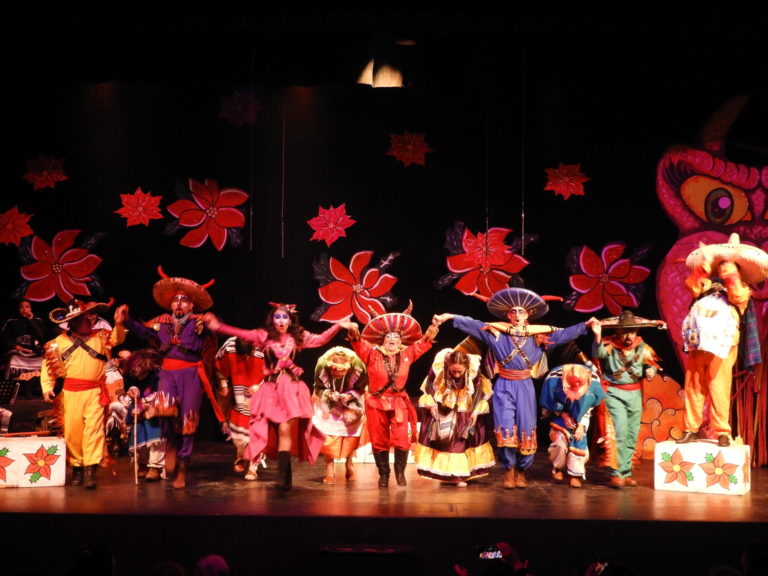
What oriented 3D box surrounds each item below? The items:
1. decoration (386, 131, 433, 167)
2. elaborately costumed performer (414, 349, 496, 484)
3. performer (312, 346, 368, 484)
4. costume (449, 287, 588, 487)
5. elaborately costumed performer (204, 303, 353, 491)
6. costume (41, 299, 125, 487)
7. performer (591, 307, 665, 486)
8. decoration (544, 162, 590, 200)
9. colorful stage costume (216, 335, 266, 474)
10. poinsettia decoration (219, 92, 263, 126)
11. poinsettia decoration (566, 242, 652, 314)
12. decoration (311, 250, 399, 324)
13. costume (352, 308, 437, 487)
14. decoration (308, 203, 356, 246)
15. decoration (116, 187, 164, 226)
[{"bbox_3d":[0.309,-1.692,14.800,0.558,0.437,0.050,0,-2,2],"label":"decoration"},{"bbox_3d":[0.649,1.201,11.400,0.759,1.297,0.750,0,-2,2],"label":"elaborately costumed performer"},{"bbox_3d":[-0.430,1.256,12.150,0.570,1.352,0.620,0,-4,-2],"label":"performer"},{"bbox_3d":[1.281,0.951,11.800,1.364,1.922,0.580,0,-4,2],"label":"costume"},{"bbox_3d":[-0.960,0.987,11.100,1.334,1.695,0.650,0,-2,2],"label":"elaborately costumed performer"},{"bbox_3d":[-2.879,0.992,11.700,0.770,1.776,0.580,0,-4,0],"label":"costume"},{"bbox_3d":[2.382,1.069,11.950,0.665,1.697,0.550,0,-4,11],"label":"performer"},{"bbox_3d":[2.211,-1.283,14.700,0.554,0.458,0.050,0,-2,2],"label":"decoration"},{"bbox_3d":[-1.428,1.192,12.250,0.560,1.414,0.600,0,-4,3],"label":"colorful stage costume"},{"bbox_3d":[-1.728,-2.177,14.800,0.558,0.437,0.050,0,-2,2],"label":"poinsettia decoration"},{"bbox_3d":[2.928,-0.125,16.000,1.104,0.937,0.080,0,-4,2],"label":"poinsettia decoration"},{"bbox_3d":[-0.363,0.000,15.000,1.082,0.922,0.060,0,-2,2],"label":"decoration"},{"bbox_3d":[0.109,1.038,11.800,0.837,1.715,0.550,0,-4,2],"label":"costume"},{"bbox_3d":[-0.641,-0.791,15.200,0.589,0.542,0.070,0,-4,2],"label":"decoration"},{"bbox_3d":[-3.032,-1.015,15.200,0.576,0.491,0.070,0,-4,2],"label":"decoration"}]

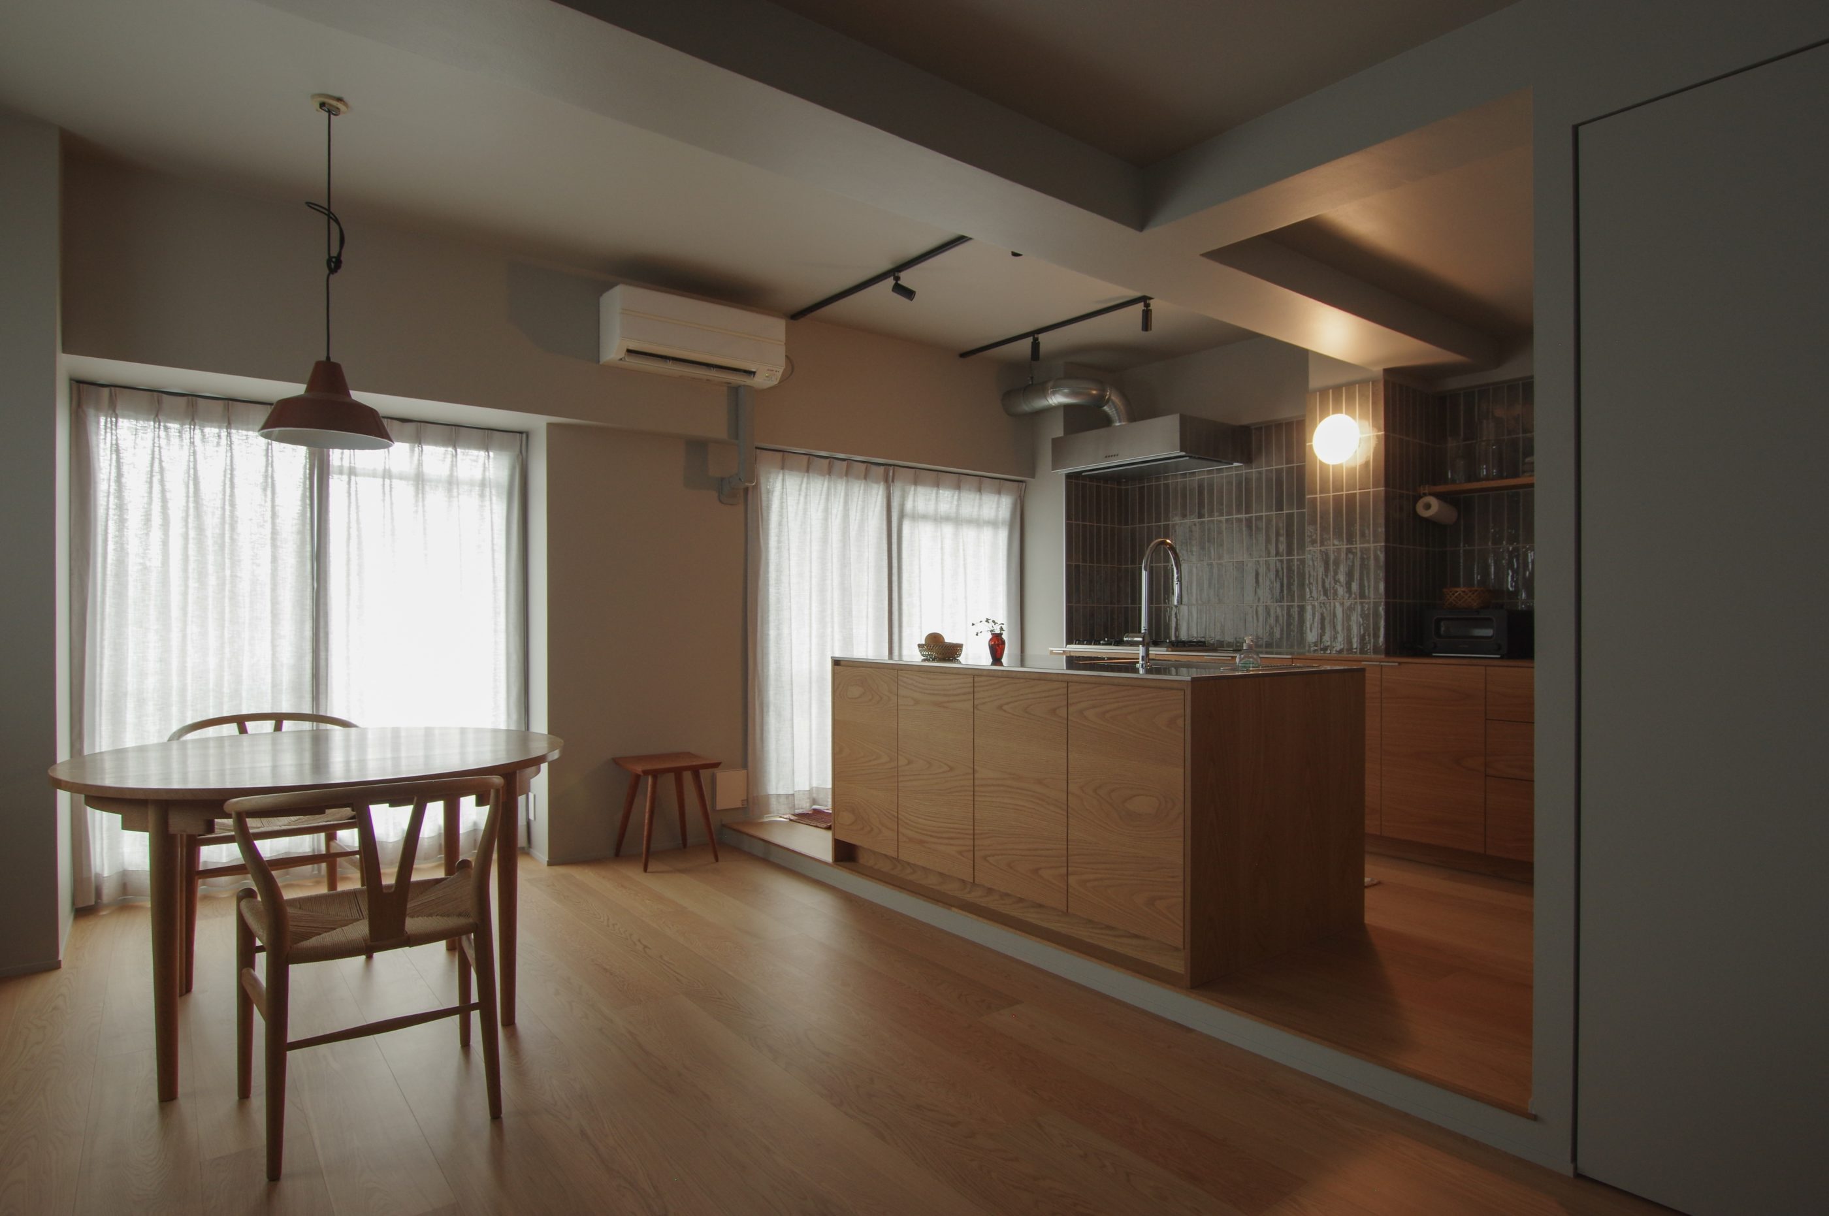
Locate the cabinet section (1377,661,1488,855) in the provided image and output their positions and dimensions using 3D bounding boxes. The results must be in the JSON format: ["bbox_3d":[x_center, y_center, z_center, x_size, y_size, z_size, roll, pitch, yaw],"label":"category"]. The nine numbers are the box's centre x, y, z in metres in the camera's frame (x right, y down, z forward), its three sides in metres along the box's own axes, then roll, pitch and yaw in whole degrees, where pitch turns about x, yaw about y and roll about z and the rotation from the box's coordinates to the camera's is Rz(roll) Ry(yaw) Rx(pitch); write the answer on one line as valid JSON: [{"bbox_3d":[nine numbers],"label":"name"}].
[{"bbox_3d":[2.352,0.609,4.149,0.560,0.735,0.412,1,-1,-38],"label":"cabinet section"}]

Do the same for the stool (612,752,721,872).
[{"bbox_3d":[-1.132,0.924,4.410,0.400,0.443,0.400,1,-1,-39],"label":"stool"}]

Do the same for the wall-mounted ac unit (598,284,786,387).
[{"bbox_3d":[-0.986,-1.193,4.346,0.789,0.310,0.250,1,-1,-39],"label":"wall-mounted ac unit"}]

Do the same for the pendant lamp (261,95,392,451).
[{"bbox_3d":[-1.740,-0.997,2.871,0.339,1.030,0.339,1,-1,-39],"label":"pendant lamp"}]

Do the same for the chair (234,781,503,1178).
[{"bbox_3d":[-1.208,0.743,2.177,0.550,0.765,0.505,0,-1,-35],"label":"chair"}]

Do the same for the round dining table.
[{"bbox_3d":[-1.625,0.765,2.709,1.200,0.727,1.200,0,-1,0],"label":"round dining table"}]

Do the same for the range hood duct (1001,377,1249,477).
[{"bbox_3d":[1.204,-1.039,5.519,0.831,0.532,1.141,1,-1,-39],"label":"range hood duct"}]

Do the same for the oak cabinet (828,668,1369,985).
[{"bbox_3d":[0.583,0.627,3.626,0.937,0.849,1.760,1,-1,-39],"label":"oak cabinet"}]

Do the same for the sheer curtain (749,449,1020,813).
[{"bbox_3d":[-0.078,0.123,5.417,1.906,1.853,0.111,1,-1,-39],"label":"sheer curtain"}]

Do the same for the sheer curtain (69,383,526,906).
[{"bbox_3d":[-2.466,0.146,4.041,1.620,1.968,0.111,1,-1,-39],"label":"sheer curtain"}]

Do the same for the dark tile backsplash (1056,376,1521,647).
[{"bbox_3d":[1.840,-0.403,4.944,0.565,1.235,2.338,1,-1,-39],"label":"dark tile backsplash"}]

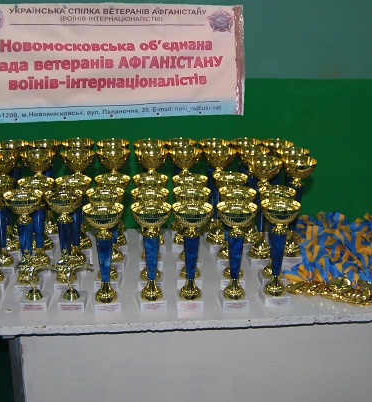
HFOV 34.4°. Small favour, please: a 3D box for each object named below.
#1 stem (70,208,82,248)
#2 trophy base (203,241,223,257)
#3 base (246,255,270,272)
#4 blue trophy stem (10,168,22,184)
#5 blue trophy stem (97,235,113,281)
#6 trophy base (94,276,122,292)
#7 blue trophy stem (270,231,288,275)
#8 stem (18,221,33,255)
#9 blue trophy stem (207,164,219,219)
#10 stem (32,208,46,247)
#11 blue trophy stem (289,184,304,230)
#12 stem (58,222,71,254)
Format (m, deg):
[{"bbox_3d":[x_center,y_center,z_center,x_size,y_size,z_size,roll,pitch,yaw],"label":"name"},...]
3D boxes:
[{"bbox_3d":[-0.313,0.073,1.703,0.040,0.120,0.040,-1,19,-6],"label":"stem"},{"bbox_3d":[0.079,0.122,1.677,0.056,0.022,0.056,-1,18,-5],"label":"trophy base"},{"bbox_3d":[0.221,0.173,1.799,0.066,0.026,0.066,-1,19,-6],"label":"base"},{"bbox_3d":[-0.472,-0.028,1.687,0.033,0.122,0.033,-1,18,-5],"label":"blue trophy stem"},{"bbox_3d":[-0.202,0.147,1.498,0.041,0.122,0.041,-1,19,-6],"label":"blue trophy stem"},{"bbox_3d":[-0.190,0.193,1.452,0.056,0.022,0.056,-1,18,-5],"label":"trophy base"},{"bbox_3d":[0.209,0.123,1.351,0.034,0.102,0.034,-1,18,-5],"label":"blue trophy stem"},{"bbox_3d":[-0.372,0.104,1.397,0.034,0.102,0.034,-1,18,-5],"label":"stem"},{"bbox_3d":[0.077,-0.021,1.671,0.033,0.127,0.033,-1,18,-5],"label":"blue trophy stem"},{"bbox_3d":[-0.414,0.075,1.691,0.040,0.120,0.040,-1,19,-6],"label":"stem"},{"bbox_3d":[0.285,0.019,1.562,0.033,0.122,0.033,-1,18,-5],"label":"blue trophy stem"},{"bbox_3d":[-0.320,0.113,1.588,0.041,0.120,0.041,-1,19,-6],"label":"stem"}]

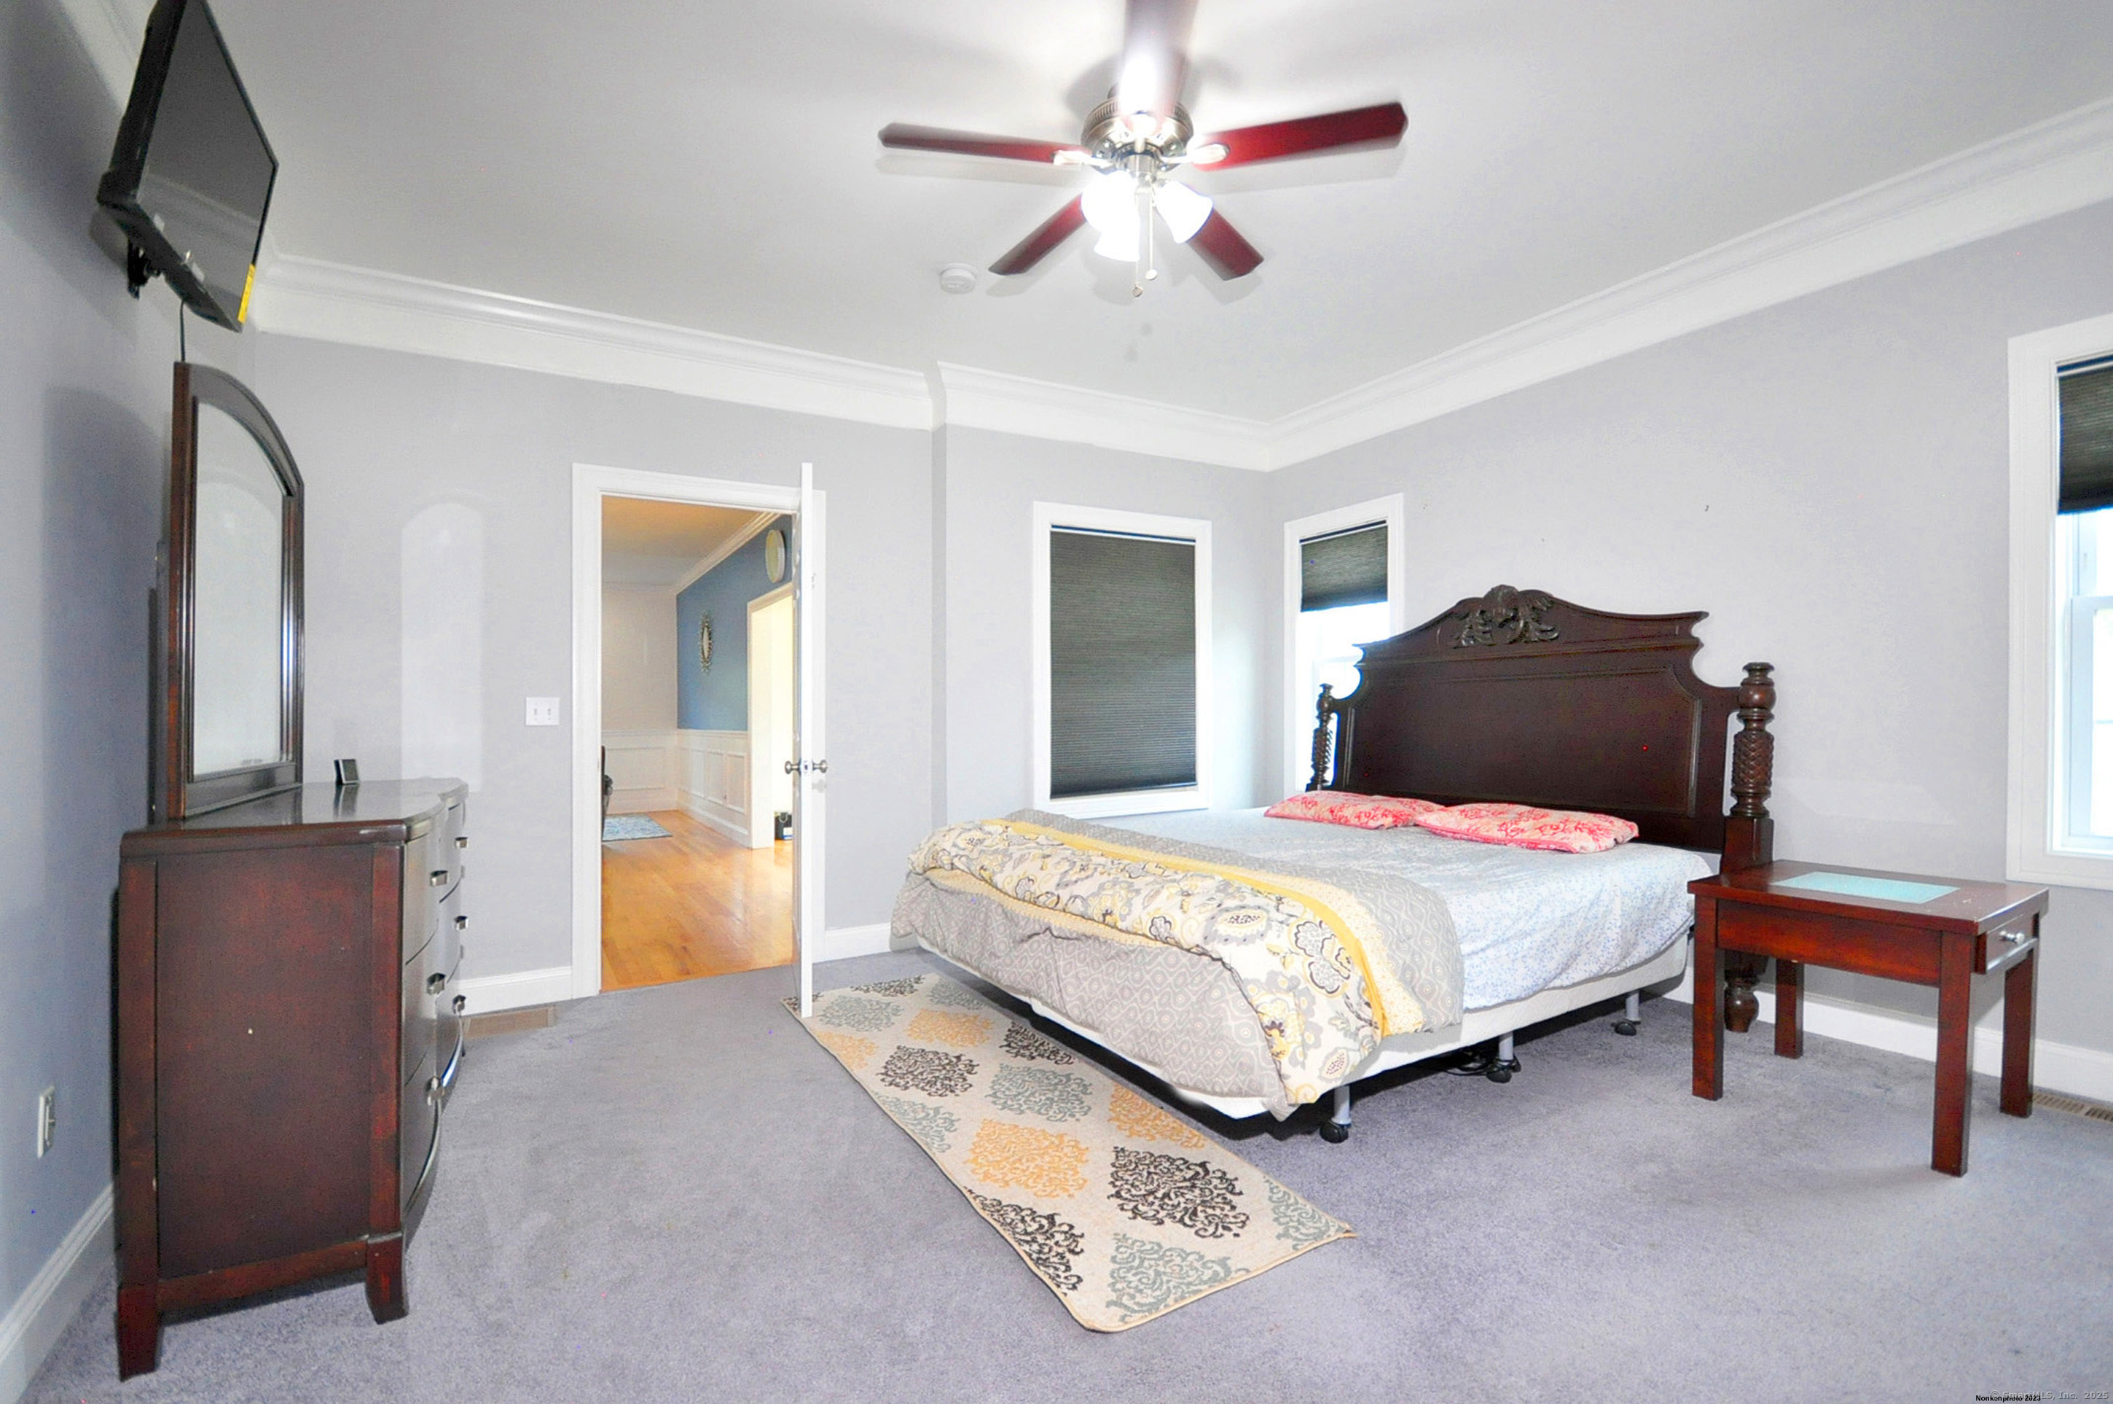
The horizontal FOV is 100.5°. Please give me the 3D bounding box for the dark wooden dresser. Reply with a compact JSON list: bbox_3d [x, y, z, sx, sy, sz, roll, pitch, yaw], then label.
[{"bbox_3d":[-1.753,0.705,2.191,0.465,0.945,1.370,0,0,-29],"label":"dark wooden dresser"}]

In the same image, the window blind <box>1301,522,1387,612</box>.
[{"bbox_3d":[1.605,-0.739,4.950,0.050,0.428,0.624,0,0,-29],"label":"window blind"}]

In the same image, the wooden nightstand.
[{"bbox_3d":[2.303,0.844,2.511,0.645,0.630,0.585,0,0,-35],"label":"wooden nightstand"}]

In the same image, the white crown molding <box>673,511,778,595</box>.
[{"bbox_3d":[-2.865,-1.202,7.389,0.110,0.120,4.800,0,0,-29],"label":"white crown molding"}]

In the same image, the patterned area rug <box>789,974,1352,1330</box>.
[{"bbox_3d":[-0.208,1.163,2.688,0.660,0.012,2.160,0,0,-32],"label":"patterned area rug"}]

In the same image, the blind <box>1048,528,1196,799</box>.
[{"bbox_3d":[0.387,-0.211,4.801,0.951,1.385,0.050,0,0,-29],"label":"blind"}]

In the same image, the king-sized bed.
[{"bbox_3d":[0.949,0.332,3.384,2.400,1.660,2.150,0,0,-29],"label":"king-sized bed"}]

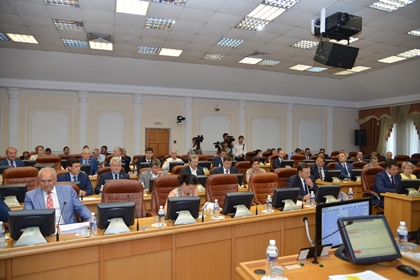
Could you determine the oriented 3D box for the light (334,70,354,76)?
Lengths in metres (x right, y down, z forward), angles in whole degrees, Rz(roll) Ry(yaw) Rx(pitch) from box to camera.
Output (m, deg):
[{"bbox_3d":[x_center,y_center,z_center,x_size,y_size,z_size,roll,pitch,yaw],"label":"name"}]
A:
[{"bbox_3d":[4.606,-2.306,9.552,0.600,0.080,0.600,0,0,-19],"label":"light"}]

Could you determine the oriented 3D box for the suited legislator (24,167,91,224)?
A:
[{"bbox_3d":[-1.510,0.940,2.740,0.600,1.330,0.750,1,0,-27],"label":"suited legislator"}]

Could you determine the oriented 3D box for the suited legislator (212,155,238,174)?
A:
[{"bbox_3d":[0.300,0.970,5.180,0.550,1.340,0.750,0,0,-14],"label":"suited legislator"}]

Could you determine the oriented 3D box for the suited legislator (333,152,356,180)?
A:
[{"bbox_3d":[3.200,0.970,6.680,0.540,1.320,0.700,0,0,-3],"label":"suited legislator"}]

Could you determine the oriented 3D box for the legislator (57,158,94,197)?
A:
[{"bbox_3d":[-2.040,0.950,4.240,0.560,1.320,0.750,1,0,-28],"label":"legislator"}]

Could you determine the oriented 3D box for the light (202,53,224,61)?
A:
[{"bbox_3d":[0.088,-2.405,8.085,0.600,0.080,0.600,1,0,-19],"label":"light"}]

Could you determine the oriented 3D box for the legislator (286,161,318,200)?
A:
[{"bbox_3d":[1.340,0.970,3.980,0.560,1.280,0.750,1,0,-27],"label":"legislator"}]

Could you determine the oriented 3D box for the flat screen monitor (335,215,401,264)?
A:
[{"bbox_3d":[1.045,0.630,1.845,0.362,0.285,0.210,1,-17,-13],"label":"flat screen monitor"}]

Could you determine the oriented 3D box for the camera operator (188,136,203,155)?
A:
[{"bbox_3d":[-0.520,0.750,10.100,0.500,1.680,0.550,1,0,-34],"label":"camera operator"}]

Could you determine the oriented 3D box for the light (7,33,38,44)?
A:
[{"bbox_3d":[-4.347,-2.350,6.470,0.600,0.070,0.600,1,0,-19],"label":"light"}]

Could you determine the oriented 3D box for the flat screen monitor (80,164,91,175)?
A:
[{"bbox_3d":[-2.828,0.686,6.300,0.380,0.320,0.180,0,0,-16],"label":"flat screen monitor"}]

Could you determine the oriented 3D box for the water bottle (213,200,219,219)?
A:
[{"bbox_3d":[0.072,0.823,3.370,0.067,0.220,0.067,0,0,0],"label":"water bottle"}]

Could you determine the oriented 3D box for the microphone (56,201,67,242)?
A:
[{"bbox_3d":[-1.283,0.700,2.420,0.070,0.315,0.110,0,0,-9],"label":"microphone"}]

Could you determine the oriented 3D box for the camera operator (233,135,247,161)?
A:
[{"bbox_3d":[1.020,0.735,9.450,0.520,1.740,0.360,0,0,-3],"label":"camera operator"}]

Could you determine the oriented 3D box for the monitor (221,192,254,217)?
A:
[{"bbox_3d":[0.317,0.734,3.170,0.340,0.280,0.180,0,0,-15],"label":"monitor"}]

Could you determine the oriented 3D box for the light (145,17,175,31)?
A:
[{"bbox_3d":[-1.037,-2.392,5.739,0.600,0.080,0.600,0,0,-19],"label":"light"}]

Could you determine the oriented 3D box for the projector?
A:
[{"bbox_3d":[2.280,-2.010,5.000,0.580,0.250,0.500,1,0,-22],"label":"projector"}]

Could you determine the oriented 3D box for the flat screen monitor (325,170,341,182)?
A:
[{"bbox_3d":[2.510,0.750,5.750,0.340,0.265,0.180,0,0,-2],"label":"flat screen monitor"}]

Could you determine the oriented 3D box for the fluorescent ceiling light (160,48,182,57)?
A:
[{"bbox_3d":[-1.072,-2.351,7.603,0.600,0.090,0.600,0,0,-19],"label":"fluorescent ceiling light"}]

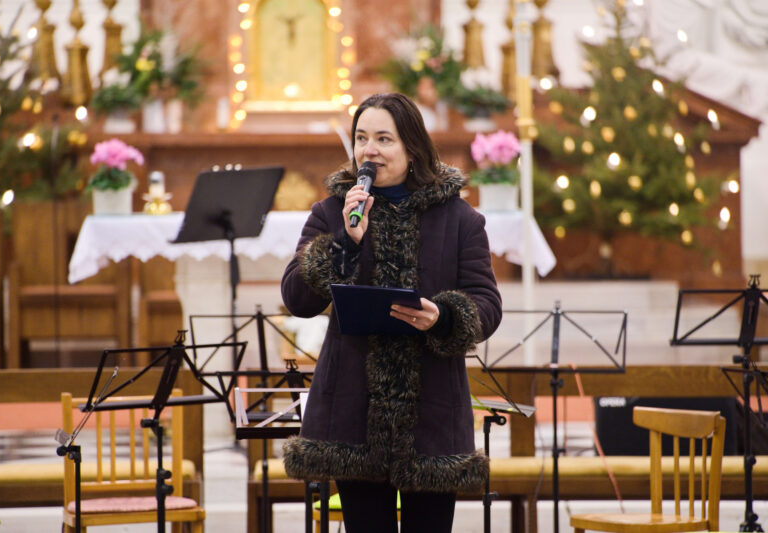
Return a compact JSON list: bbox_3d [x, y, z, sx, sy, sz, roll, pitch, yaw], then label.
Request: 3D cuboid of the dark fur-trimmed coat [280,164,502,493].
[{"bbox_3d":[0.020,0.162,8.700,0.575,0.850,0.400,0,2,5],"label":"dark fur-trimmed coat"}]

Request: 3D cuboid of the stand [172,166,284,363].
[{"bbox_3d":[-0.645,0.172,14.000,0.500,1.190,0.480,-2,2,-41],"label":"stand"}]

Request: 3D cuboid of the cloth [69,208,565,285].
[{"bbox_3d":[-0.318,-0.088,14.600,2.080,0.290,0.850,0,2,-3],"label":"cloth"}]

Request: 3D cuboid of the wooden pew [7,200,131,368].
[{"bbox_3d":[-1.715,0.120,18.200,0.660,0.970,0.580,0,2,-3],"label":"wooden pew"}]

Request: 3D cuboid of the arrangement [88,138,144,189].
[{"bbox_3d":[-1.168,-0.444,14.500,0.250,0.226,0.240,0,2,0],"label":"arrangement"}]

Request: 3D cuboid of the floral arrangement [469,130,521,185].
[{"bbox_3d":[0.482,-0.476,14.550,0.227,0.235,0.225,0,2,0],"label":"floral arrangement"}]

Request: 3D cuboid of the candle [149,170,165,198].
[{"bbox_3d":[-0.990,-0.357,14.500,0.067,0.122,0.067,0,2,0],"label":"candle"}]

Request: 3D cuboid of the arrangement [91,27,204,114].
[{"bbox_3d":[-1.561,-1.294,22.000,0.750,0.580,0.500,0,2,0],"label":"arrangement"}]

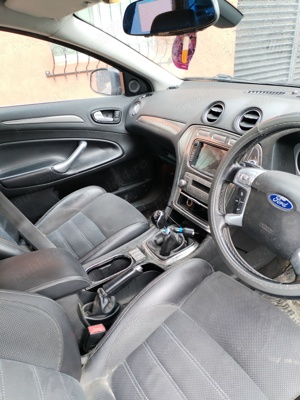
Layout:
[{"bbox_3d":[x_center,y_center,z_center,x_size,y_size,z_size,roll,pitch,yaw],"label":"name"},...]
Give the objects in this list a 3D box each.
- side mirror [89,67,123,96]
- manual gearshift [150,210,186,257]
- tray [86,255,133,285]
[{"bbox_3d":[-0.246,-0.667,1.661,0.100,0.145,0.205,-26,34,-34],"label":"side mirror"},{"bbox_3d":[0.057,0.087,1.014,0.125,0.160,0.105,-21,31,-27],"label":"manual gearshift"},{"bbox_3d":[-0.126,0.246,0.972,0.165,0.060,0.085,-21,31,-27],"label":"tray"}]

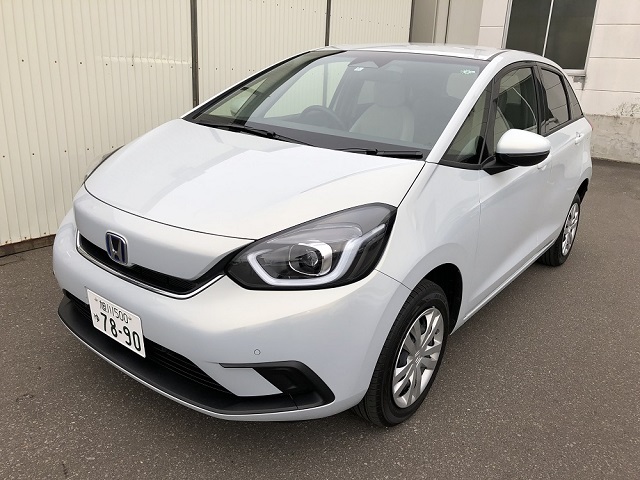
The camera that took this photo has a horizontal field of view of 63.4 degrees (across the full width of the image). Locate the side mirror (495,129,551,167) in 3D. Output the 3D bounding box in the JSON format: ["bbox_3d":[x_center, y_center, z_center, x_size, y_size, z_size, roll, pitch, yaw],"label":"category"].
[{"bbox_3d":[0.915,-0.418,2.341,0.225,0.160,0.135,16,22,35],"label":"side mirror"}]

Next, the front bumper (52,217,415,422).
[{"bbox_3d":[-0.528,0.226,2.142,1.660,0.570,0.680,16,22,35],"label":"front bumper"}]

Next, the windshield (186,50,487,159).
[{"bbox_3d":[0.073,-0.736,2.591,1.420,0.090,1.070,16,46,35],"label":"windshield"}]

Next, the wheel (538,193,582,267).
[{"bbox_3d":[1.899,-0.095,4.082,0.190,0.600,0.600,16,22,35],"label":"wheel"}]

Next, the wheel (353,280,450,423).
[{"bbox_3d":[0.354,0.465,2.159,0.190,0.600,0.600,16,22,35],"label":"wheel"}]

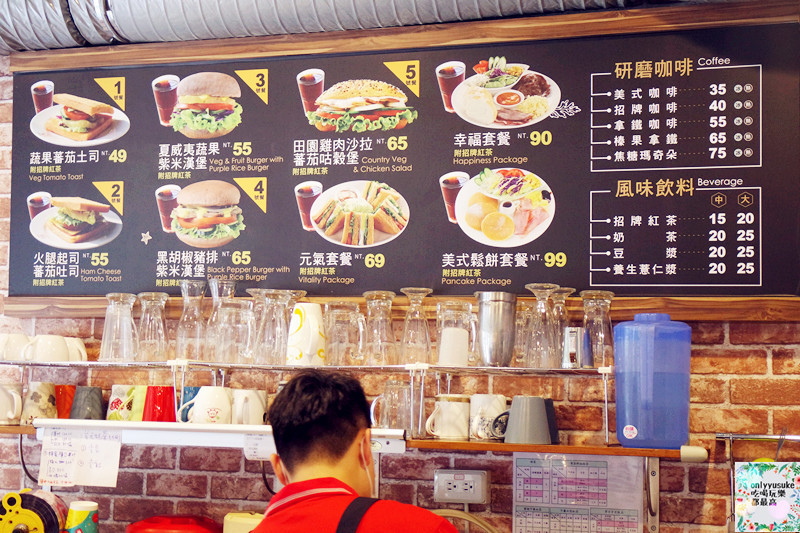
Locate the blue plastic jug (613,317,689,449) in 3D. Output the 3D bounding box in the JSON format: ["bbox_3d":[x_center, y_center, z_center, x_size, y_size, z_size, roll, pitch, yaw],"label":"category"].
[{"bbox_3d":[0.514,0.234,2.451,0.159,0.280,0.199,-1,-6,17],"label":"blue plastic jug"}]

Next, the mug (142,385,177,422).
[{"bbox_3d":[-0.562,0.334,2.814,0.083,0.105,0.103,3,-6,-11],"label":"mug"}]

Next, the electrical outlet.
[{"bbox_3d":[0.142,0.499,2.719,0.120,0.072,0.040,0,-6,17],"label":"electrical outlet"}]

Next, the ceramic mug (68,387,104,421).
[{"bbox_3d":[-0.739,0.336,2.843,0.083,0.104,0.113,4,-7,-24],"label":"ceramic mug"}]

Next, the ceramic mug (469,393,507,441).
[{"bbox_3d":[0.181,0.319,2.545,0.077,0.098,0.109,-2,-6,29],"label":"ceramic mug"}]

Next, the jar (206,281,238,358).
[{"bbox_3d":[-0.417,0.125,2.808,0.074,0.192,0.074,1,-6,0],"label":"jar"}]

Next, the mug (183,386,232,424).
[{"bbox_3d":[-0.447,0.329,2.757,0.122,0.107,0.090,3,-6,-12],"label":"mug"}]

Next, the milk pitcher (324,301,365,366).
[{"bbox_3d":[-0.114,0.150,2.652,0.114,0.145,0.080,-4,-7,42],"label":"milk pitcher"}]

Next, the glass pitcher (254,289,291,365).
[{"bbox_3d":[-0.288,0.139,2.714,0.077,0.169,0.077,1,-6,0],"label":"glass pitcher"}]

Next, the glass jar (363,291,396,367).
[{"bbox_3d":[-0.045,0.139,2.663,0.075,0.168,0.075,2,-6,-1],"label":"glass jar"}]

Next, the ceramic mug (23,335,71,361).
[{"bbox_3d":[-0.857,0.199,2.897,0.117,0.068,0.089,4,-7,-24],"label":"ceramic mug"}]

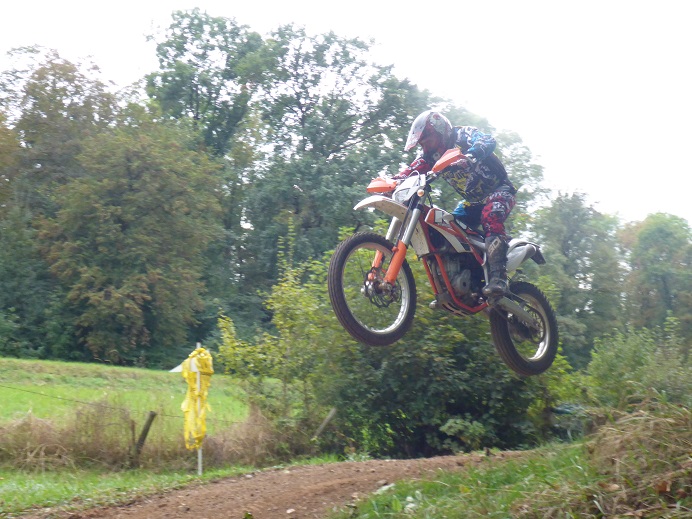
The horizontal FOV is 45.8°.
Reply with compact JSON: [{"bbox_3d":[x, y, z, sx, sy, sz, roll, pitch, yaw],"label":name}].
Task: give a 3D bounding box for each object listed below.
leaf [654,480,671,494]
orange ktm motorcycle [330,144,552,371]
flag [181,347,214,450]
[{"bbox_3d":[1.159,0.835,3.000,0.055,0.045,0.045,-3,-6,20],"label":"leaf"},{"bbox_3d":[0.726,0.054,5.421,2.102,1.245,0.830,16,-22,-37],"label":"orange ktm motorcycle"},{"bbox_3d":[-1.812,1.702,10.000,0.390,1.250,0.280,0,-6,-10],"label":"flag"}]

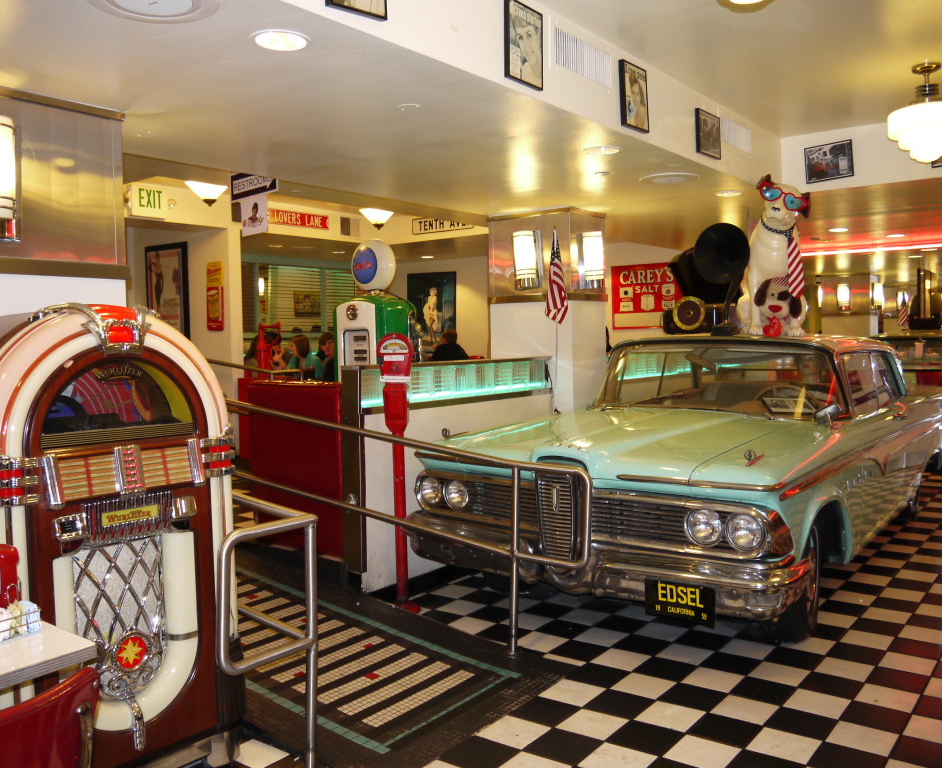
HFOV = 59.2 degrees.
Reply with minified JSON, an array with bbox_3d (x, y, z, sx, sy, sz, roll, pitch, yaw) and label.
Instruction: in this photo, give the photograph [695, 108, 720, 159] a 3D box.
[{"bbox_3d":[1.246,-1.311,4.340,0.024,0.225,0.285,1,3,38],"label":"photograph"}]

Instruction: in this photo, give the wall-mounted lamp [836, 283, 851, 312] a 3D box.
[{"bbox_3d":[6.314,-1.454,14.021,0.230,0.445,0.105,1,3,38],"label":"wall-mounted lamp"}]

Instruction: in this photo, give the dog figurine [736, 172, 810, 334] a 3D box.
[{"bbox_3d":[2.067,-0.880,5.669,0.450,1.080,0.600,0,3,22],"label":"dog figurine"}]

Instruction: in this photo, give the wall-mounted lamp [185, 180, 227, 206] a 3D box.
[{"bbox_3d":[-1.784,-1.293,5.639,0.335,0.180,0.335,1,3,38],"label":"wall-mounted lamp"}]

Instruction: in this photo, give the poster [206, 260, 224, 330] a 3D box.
[{"bbox_3d":[-1.913,-0.653,6.174,0.205,0.510,0.020,3,5,38],"label":"poster"}]

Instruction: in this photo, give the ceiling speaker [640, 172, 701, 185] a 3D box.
[{"bbox_3d":[1.119,-1.141,4.657,0.335,0.030,0.335,-2,3,0],"label":"ceiling speaker"}]

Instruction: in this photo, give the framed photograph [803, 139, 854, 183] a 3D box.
[{"bbox_3d":[2.231,-1.384,5.163,0.285,0.225,0.022,-3,1,38],"label":"framed photograph"}]

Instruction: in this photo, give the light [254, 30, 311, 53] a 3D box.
[{"bbox_3d":[-0.614,-1.094,2.687,0.190,0.040,0.190,-2,3,0],"label":"light"}]

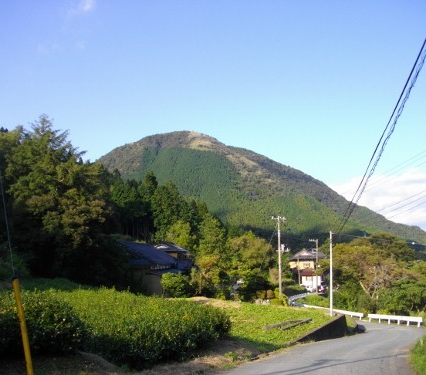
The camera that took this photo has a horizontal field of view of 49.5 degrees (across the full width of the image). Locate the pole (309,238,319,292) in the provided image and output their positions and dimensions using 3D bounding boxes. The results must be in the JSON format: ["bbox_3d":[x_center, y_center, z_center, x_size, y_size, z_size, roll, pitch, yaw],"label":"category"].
[{"bbox_3d":[18.886,14.625,86.000,1.700,10.200,0.400,-1,-7,9],"label":"pole"}]

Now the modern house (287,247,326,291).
[{"bbox_3d":[20.027,17.714,99.000,6.700,8.900,6.200,-4,-8,30],"label":"modern house"}]

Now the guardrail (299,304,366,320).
[{"bbox_3d":[14.050,15.280,57.000,0.400,0.850,22.000,0,-12,-5],"label":"guardrail"}]

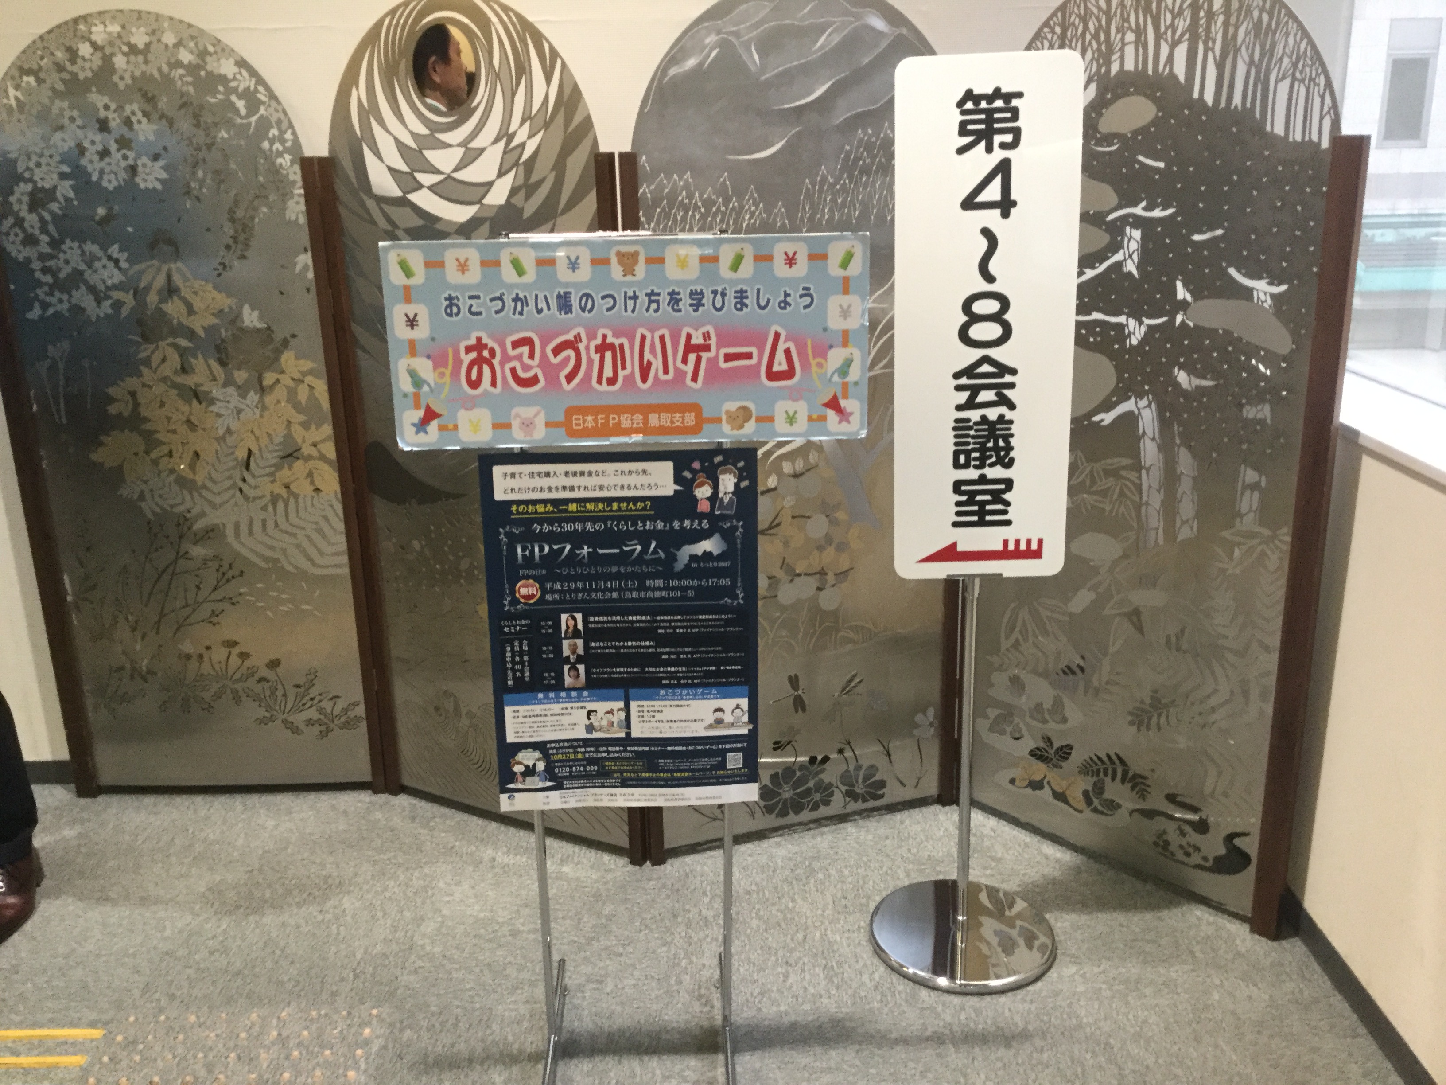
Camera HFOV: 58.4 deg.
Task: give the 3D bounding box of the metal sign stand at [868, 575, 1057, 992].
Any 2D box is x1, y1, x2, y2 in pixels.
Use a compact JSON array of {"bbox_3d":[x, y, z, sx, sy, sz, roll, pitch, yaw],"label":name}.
[{"bbox_3d":[0.456,0.416,2.419,0.354,0.745,0.354,-1,17,0],"label":"metal sign stand"}]

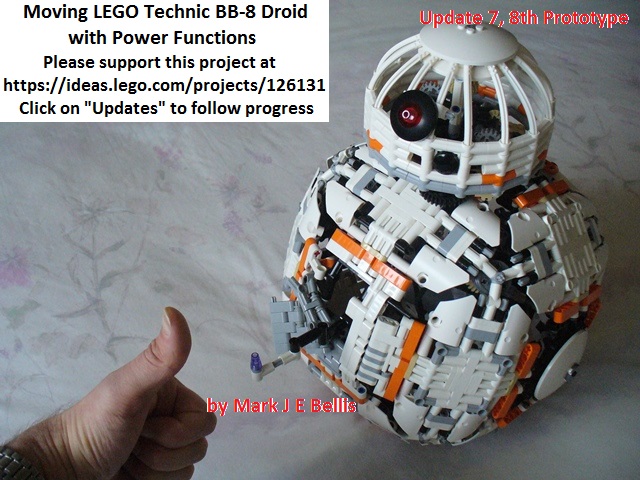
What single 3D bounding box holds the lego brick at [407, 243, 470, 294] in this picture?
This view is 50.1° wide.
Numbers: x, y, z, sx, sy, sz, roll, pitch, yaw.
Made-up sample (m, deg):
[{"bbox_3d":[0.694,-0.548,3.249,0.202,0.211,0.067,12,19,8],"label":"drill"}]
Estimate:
[{"bbox_3d":[0.082,0.024,0.459,0.039,0.024,0.012,37,11,30],"label":"lego brick"}]

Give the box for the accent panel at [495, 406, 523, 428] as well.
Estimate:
[{"bbox_3d":[0.149,0.139,0.541,0.029,0.008,0.007,-18,68,-44],"label":"accent panel"}]

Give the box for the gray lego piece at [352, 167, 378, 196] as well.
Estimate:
[{"bbox_3d":[0.034,-0.041,0.500,0.024,0.007,0.008,-48,50,-8],"label":"gray lego piece"}]

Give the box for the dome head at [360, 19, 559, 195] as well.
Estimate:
[{"bbox_3d":[0.100,-0.105,0.480,0.131,0.092,0.135,0,41,0],"label":"dome head"}]

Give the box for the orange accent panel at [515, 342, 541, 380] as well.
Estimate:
[{"bbox_3d":[0.145,0.085,0.479,0.008,0.030,0.007,0,35,-27],"label":"orange accent panel"}]

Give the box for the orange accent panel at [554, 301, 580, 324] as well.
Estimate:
[{"bbox_3d":[0.176,0.050,0.486,0.007,0.008,0.030,13,22,42],"label":"orange accent panel"}]

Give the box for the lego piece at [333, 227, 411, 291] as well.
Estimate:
[{"bbox_3d":[0.037,0.014,0.493,0.072,0.008,0.008,37,11,31],"label":"lego piece"}]

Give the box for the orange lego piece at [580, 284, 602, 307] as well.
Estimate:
[{"bbox_3d":[0.209,0.043,0.526,0.008,0.008,0.032,9,19,43],"label":"orange lego piece"}]

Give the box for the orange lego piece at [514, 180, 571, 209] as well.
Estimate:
[{"bbox_3d":[0.167,-0.035,0.513,0.072,0.008,0.008,-18,70,-44],"label":"orange lego piece"}]

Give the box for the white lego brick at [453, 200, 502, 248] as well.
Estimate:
[{"bbox_3d":[0.111,-0.010,0.465,0.024,0.012,0.039,-37,56,-25],"label":"white lego brick"}]

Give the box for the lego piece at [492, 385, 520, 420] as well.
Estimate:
[{"bbox_3d":[0.140,0.122,0.513,0.008,0.032,0.008,1,34,-24],"label":"lego piece"}]

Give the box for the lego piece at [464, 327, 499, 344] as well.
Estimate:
[{"bbox_3d":[0.112,0.065,0.468,0.024,0.008,0.007,12,18,-7],"label":"lego piece"}]

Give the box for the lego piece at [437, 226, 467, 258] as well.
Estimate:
[{"bbox_3d":[0.090,0.000,0.468,0.008,0.007,0.024,39,82,19],"label":"lego piece"}]

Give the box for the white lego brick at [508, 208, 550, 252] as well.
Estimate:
[{"bbox_3d":[0.143,-0.005,0.478,0.039,0.012,0.020,-18,68,-33],"label":"white lego brick"}]

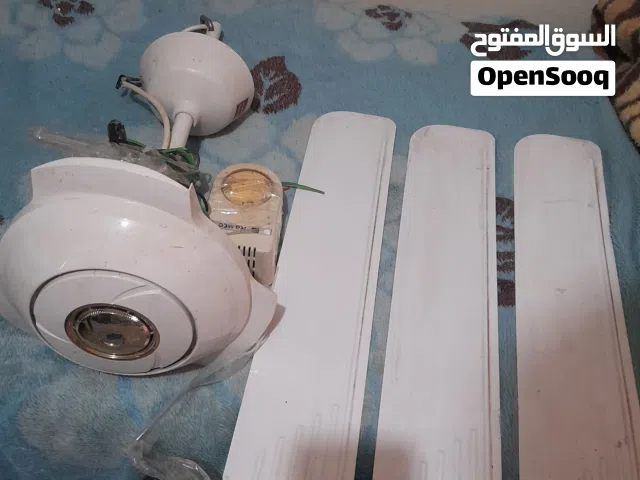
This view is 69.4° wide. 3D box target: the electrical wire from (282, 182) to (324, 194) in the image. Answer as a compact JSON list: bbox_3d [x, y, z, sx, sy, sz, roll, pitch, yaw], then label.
[{"bbox_3d":[-0.023,-0.072,0.641,0.064,0.007,0.009,12,57,8],"label":"electrical wire"}]

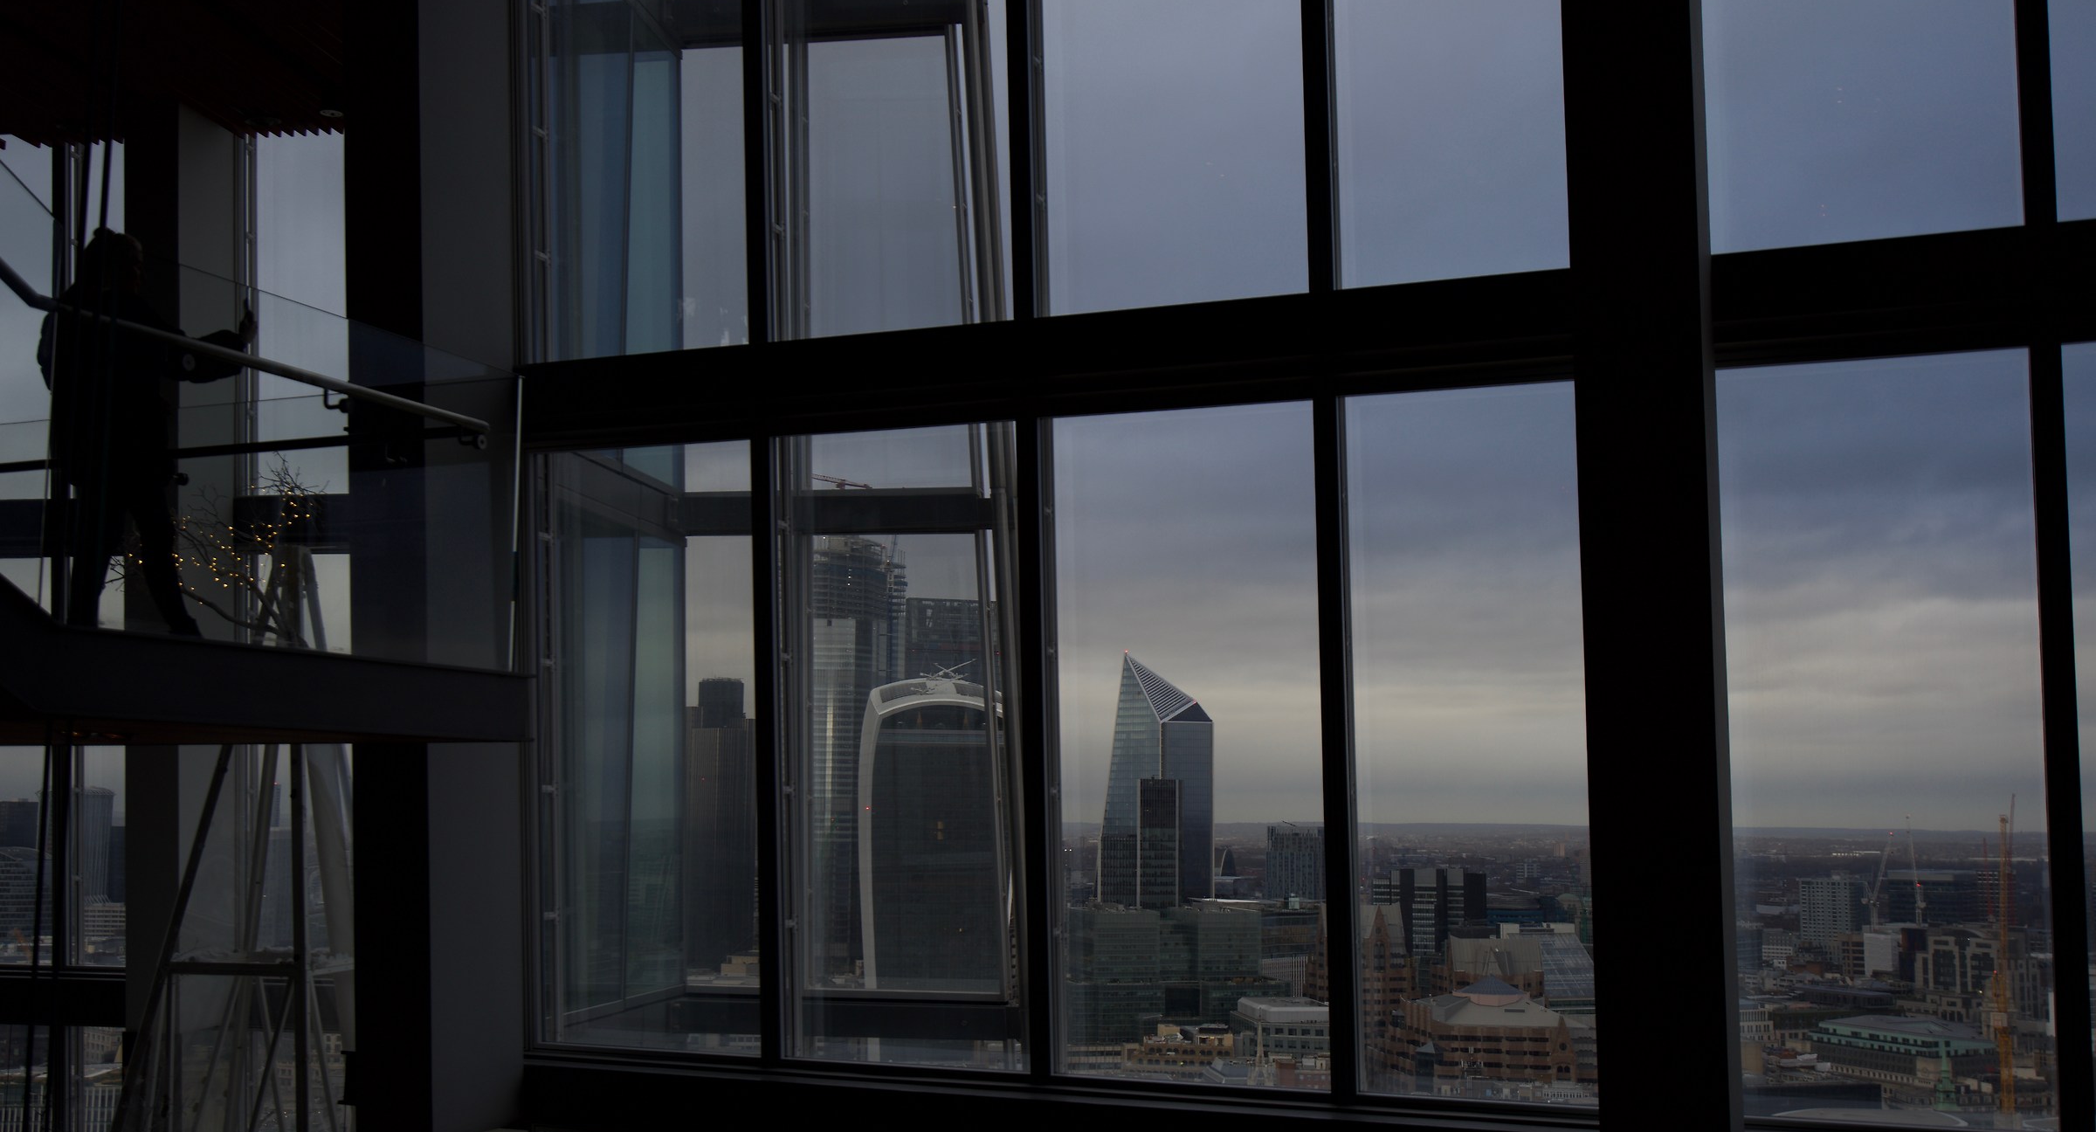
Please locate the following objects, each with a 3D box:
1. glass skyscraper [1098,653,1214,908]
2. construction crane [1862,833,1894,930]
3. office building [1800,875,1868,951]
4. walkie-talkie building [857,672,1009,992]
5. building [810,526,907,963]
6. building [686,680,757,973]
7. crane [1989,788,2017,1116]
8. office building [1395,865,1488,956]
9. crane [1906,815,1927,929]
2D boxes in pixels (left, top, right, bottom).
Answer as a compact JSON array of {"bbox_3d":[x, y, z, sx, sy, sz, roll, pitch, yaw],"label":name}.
[{"bbox_3d":[53.070,135.860,994.430,53.000,188.300,38.000,-1,-7,15],"label":"glass skyscraper"},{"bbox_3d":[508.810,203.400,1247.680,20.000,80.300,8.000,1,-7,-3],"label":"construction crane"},{"bbox_3d":[547.790,253.180,1424.050,24.000,69.600,37.000,7,-10,-44],"label":"office building"},{"bbox_3d":[-41.180,122.410,764.660,61.000,160.800,47.000,1,-7,-8],"label":"walkie-talkie building"},{"bbox_3d":[-109.290,110.670,1119.570,63.000,264.400,55.000,1,-7,-5],"label":"building"},{"bbox_3d":[-189.880,158.150,1182.520,46.000,184.300,46.000,2,-7,-9],"label":"building"},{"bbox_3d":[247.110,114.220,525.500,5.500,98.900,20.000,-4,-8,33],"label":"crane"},{"bbox_3d":[215.360,206.750,1122.810,52.000,78.000,40.000,-1,-7,11],"label":"office building"},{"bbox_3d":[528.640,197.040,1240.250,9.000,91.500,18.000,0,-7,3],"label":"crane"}]

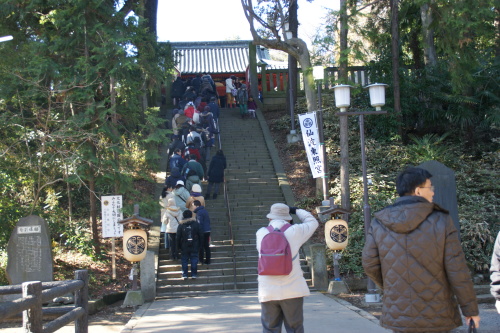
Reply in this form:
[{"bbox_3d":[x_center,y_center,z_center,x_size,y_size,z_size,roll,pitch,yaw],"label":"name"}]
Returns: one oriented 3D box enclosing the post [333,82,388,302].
[{"bbox_3d":[2.191,0.454,11.822,1.080,4.142,0.430,-3,-7,3],"label":"post"}]

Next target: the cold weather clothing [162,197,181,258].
[{"bbox_3d":[-2.059,1.646,16.450,0.480,1.570,0.360,-3,-6,1],"label":"cold weather clothing"}]

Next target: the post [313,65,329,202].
[{"bbox_3d":[2.116,-0.916,18.418,0.360,4.150,0.360,-2,-6,-4],"label":"post"}]

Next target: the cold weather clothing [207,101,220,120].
[{"bbox_3d":[-1.662,-2.523,28.300,0.520,0.780,0.360,-2,-7,-5],"label":"cold weather clothing"}]

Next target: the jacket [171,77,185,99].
[{"bbox_3d":[-3.503,-3.844,30.400,0.640,1.060,0.420,-2,-6,-5],"label":"jacket"}]

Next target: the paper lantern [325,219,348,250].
[{"bbox_3d":[2.045,1.612,14.700,0.540,0.740,0.540,-2,-6,-6],"label":"paper lantern"}]

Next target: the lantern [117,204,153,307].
[{"bbox_3d":[-2.396,1.833,13.016,0.700,2.085,0.540,-1,-7,-9],"label":"lantern"}]

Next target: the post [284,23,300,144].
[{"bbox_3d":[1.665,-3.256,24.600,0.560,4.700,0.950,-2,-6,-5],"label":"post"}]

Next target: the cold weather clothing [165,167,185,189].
[{"bbox_3d":[-2.293,0.382,19.100,0.600,0.760,0.420,-2,-6,-5],"label":"cold weather clothing"}]

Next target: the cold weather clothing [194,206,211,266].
[{"bbox_3d":[-1.285,1.826,16.900,0.400,1.600,0.460,-4,-7,19],"label":"cold weather clothing"}]

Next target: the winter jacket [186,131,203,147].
[{"bbox_3d":[-2.025,-1.004,22.800,0.570,0.660,0.400,-2,-6,-5],"label":"winter jacket"}]

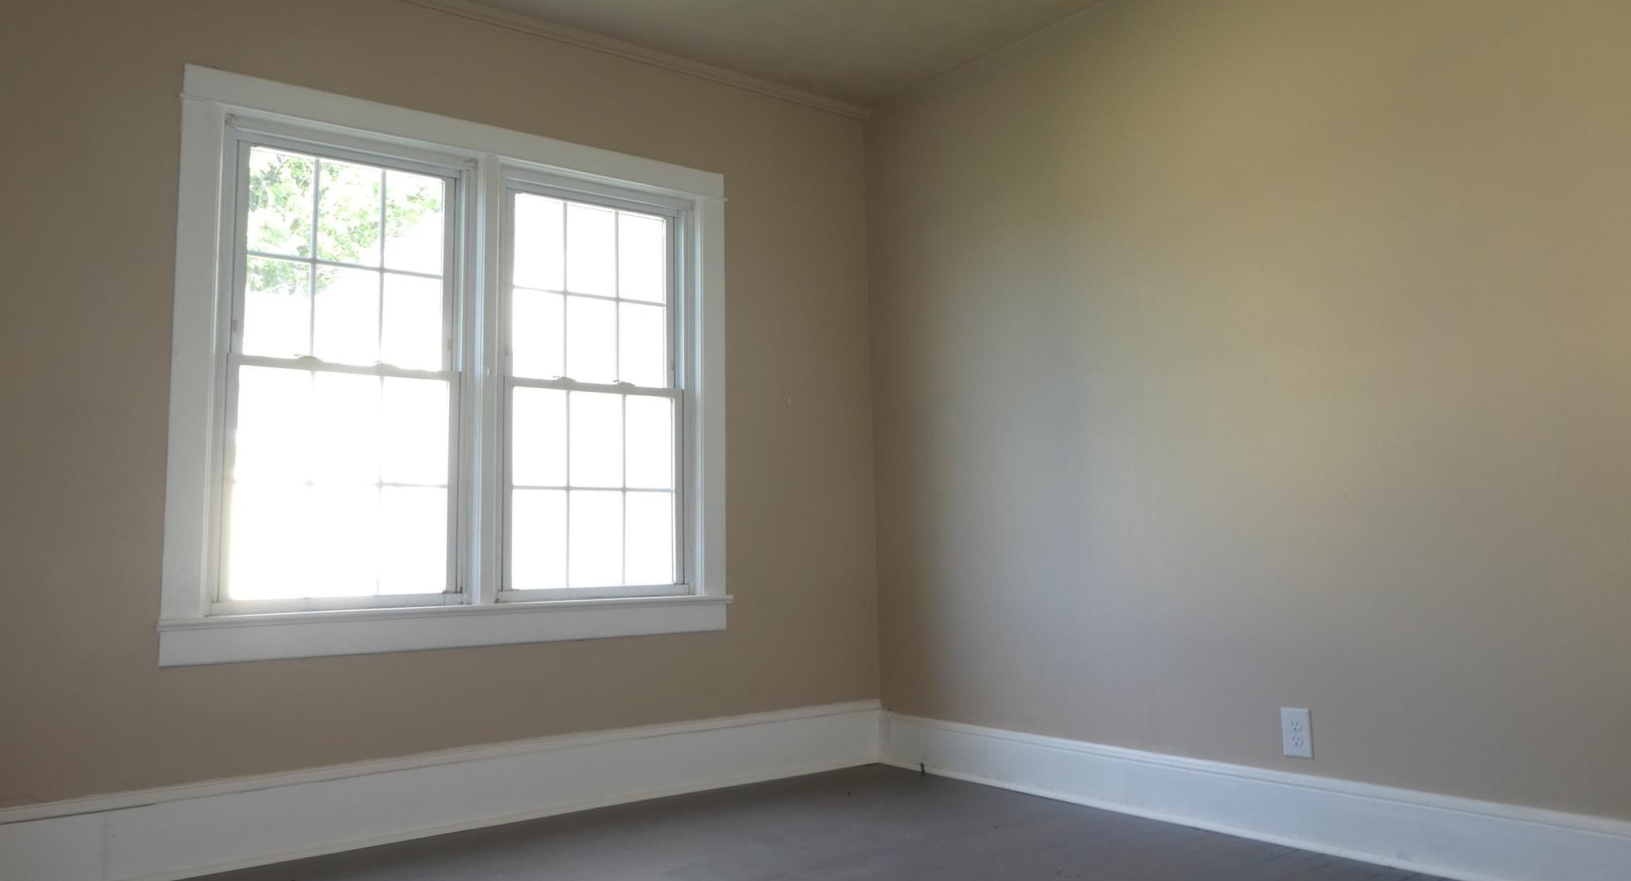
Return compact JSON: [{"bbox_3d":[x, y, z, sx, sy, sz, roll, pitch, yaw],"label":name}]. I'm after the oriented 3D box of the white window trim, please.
[{"bbox_3d":[-0.978,-0.175,3.369,1.654,1.556,0.090,3,-6,-36],"label":"white window trim"}]

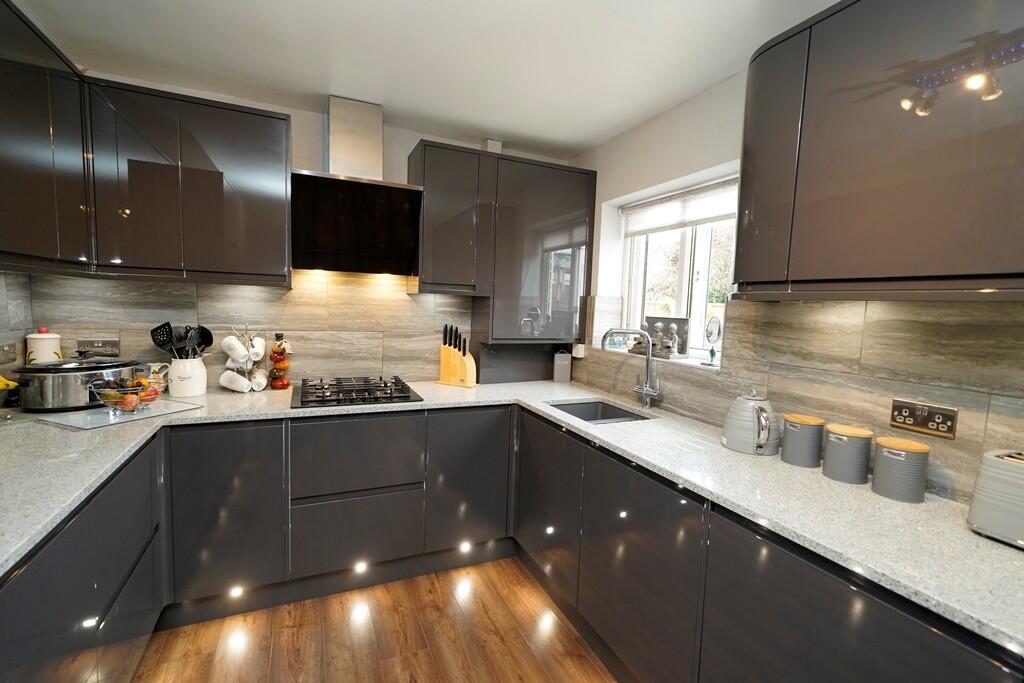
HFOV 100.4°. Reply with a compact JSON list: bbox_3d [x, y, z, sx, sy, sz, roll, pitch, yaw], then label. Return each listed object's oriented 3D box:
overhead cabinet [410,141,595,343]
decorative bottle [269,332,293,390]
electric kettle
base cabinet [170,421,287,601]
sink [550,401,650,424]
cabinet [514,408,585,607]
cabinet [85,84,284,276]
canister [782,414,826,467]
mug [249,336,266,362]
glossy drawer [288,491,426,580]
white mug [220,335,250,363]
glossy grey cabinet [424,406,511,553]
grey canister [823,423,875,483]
[{"bbox_3d":[-0.057,-0.524,2.580,1.067,1.047,0.340,0,5,-24],"label":"overhead cabinet"},{"bbox_3d":[-1.219,0.104,2.240,0.089,0.297,0.085,0,5,-24],"label":"decorative bottle"},{"bbox_3d":[0.865,0.278,1.533,0.178,0.218,0.200,3,4,13],"label":"electric kettle"},{"bbox_3d":[-1.271,0.668,2.030,0.407,0.721,0.560,0,5,-24],"label":"base cabinet"},{"bbox_3d":[0.399,0.431,2.006,0.311,0.180,0.367,0,5,-26],"label":"sink"},{"bbox_3d":[0.408,0.721,2.128,0.560,0.712,0.581,0,5,-26],"label":"cabinet"},{"bbox_3d":[-1.431,-0.675,2.018,0.698,0.762,0.330,0,5,-24],"label":"cabinet"},{"bbox_3d":[0.961,0.326,1.411,0.111,0.149,0.111,0,5,-24],"label":"canister"},{"bbox_3d":[-1.295,0.041,2.171,0.105,0.085,0.115,45,9,-41],"label":"mug"},{"bbox_3d":[-0.803,0.855,2.220,0.585,0.351,0.500,0,5,-24],"label":"glossy drawer"},{"bbox_3d":[-1.353,0.032,2.088,0.108,0.105,0.082,36,-9,6],"label":"white mug"},{"bbox_3d":[-0.341,0.682,2.483,0.454,0.724,0.580,0,5,-24],"label":"glossy grey cabinet"},{"bbox_3d":[1.012,0.337,1.289,0.110,0.149,0.110,0,5,-24],"label":"grey canister"}]

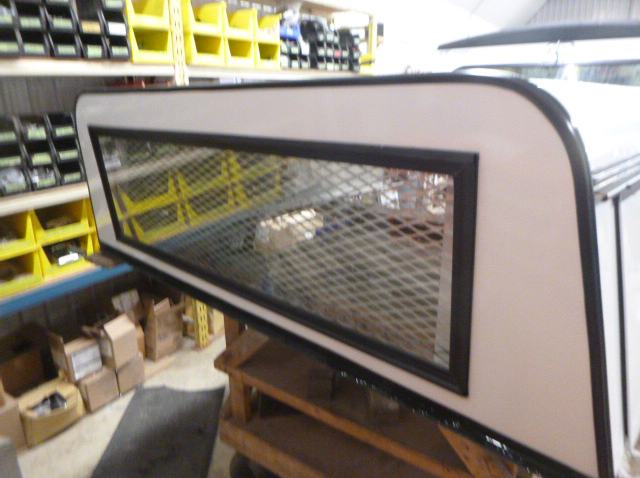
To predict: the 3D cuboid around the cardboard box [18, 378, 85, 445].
[{"bbox_3d":[-1.220,0.759,2.066,0.158,0.155,0.241,13,22,33],"label":"cardboard box"}]

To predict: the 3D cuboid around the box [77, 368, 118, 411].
[{"bbox_3d":[-1.108,0.703,2.241,0.202,0.149,0.141,13,22,33],"label":"box"}]

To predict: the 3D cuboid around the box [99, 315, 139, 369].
[{"bbox_3d":[-1.010,0.503,2.290,0.178,0.196,0.128,13,22,33],"label":"box"}]

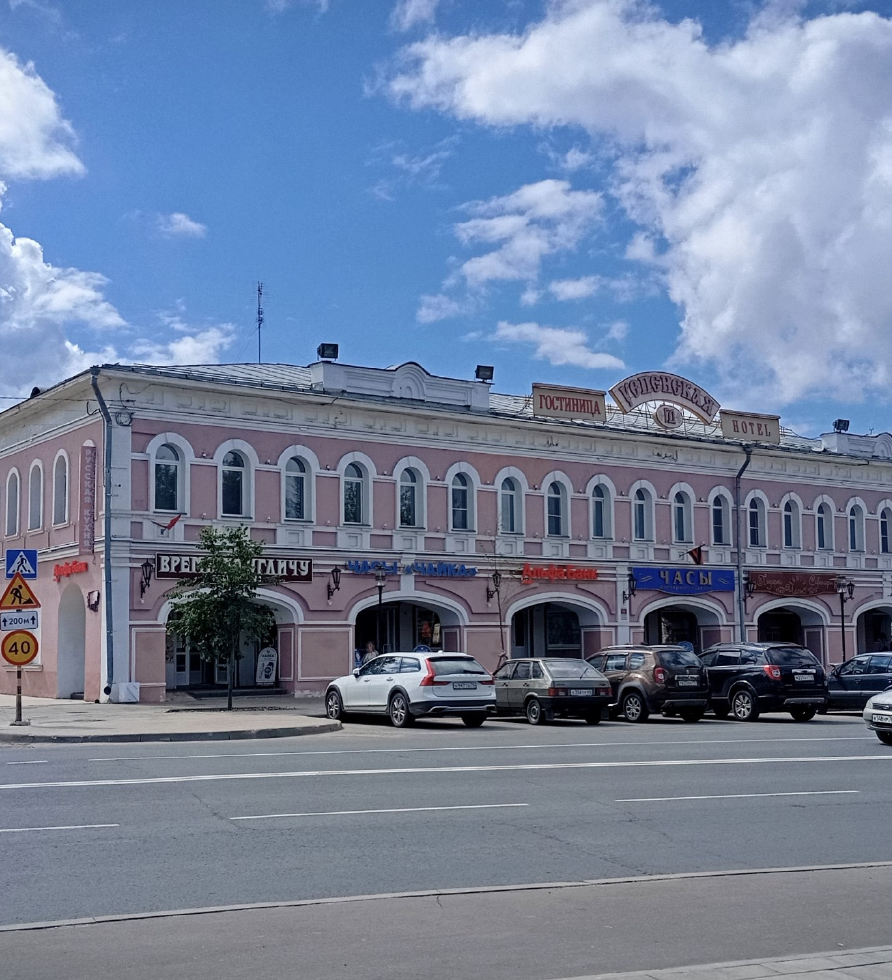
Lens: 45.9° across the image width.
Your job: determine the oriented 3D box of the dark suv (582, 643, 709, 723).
[{"bbox_3d":[4.377,4.628,25.414,1.830,1.680,4.320,4,-9,-28],"label":"dark suv"}]

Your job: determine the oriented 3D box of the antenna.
[{"bbox_3d":[-6.973,-6.269,39.718,0.360,3.200,0.360,0,-8,0],"label":"antenna"}]

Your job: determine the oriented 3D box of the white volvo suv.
[{"bbox_3d":[-0.922,4.457,23.805,1.920,1.540,4.930,5,-9,-33],"label":"white volvo suv"}]

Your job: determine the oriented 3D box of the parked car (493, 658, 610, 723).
[{"bbox_3d":[2.258,4.677,24.595,1.660,1.400,4.020,3,-8,-22],"label":"parked car"}]

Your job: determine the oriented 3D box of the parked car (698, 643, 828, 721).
[{"bbox_3d":[7.177,4.723,26.218,1.860,1.730,4.650,4,-9,-26],"label":"parked car"}]

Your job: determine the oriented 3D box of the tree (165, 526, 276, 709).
[{"bbox_3d":[-5.619,3.152,26.616,2.700,4.600,2.600,0,-8,0],"label":"tree"}]

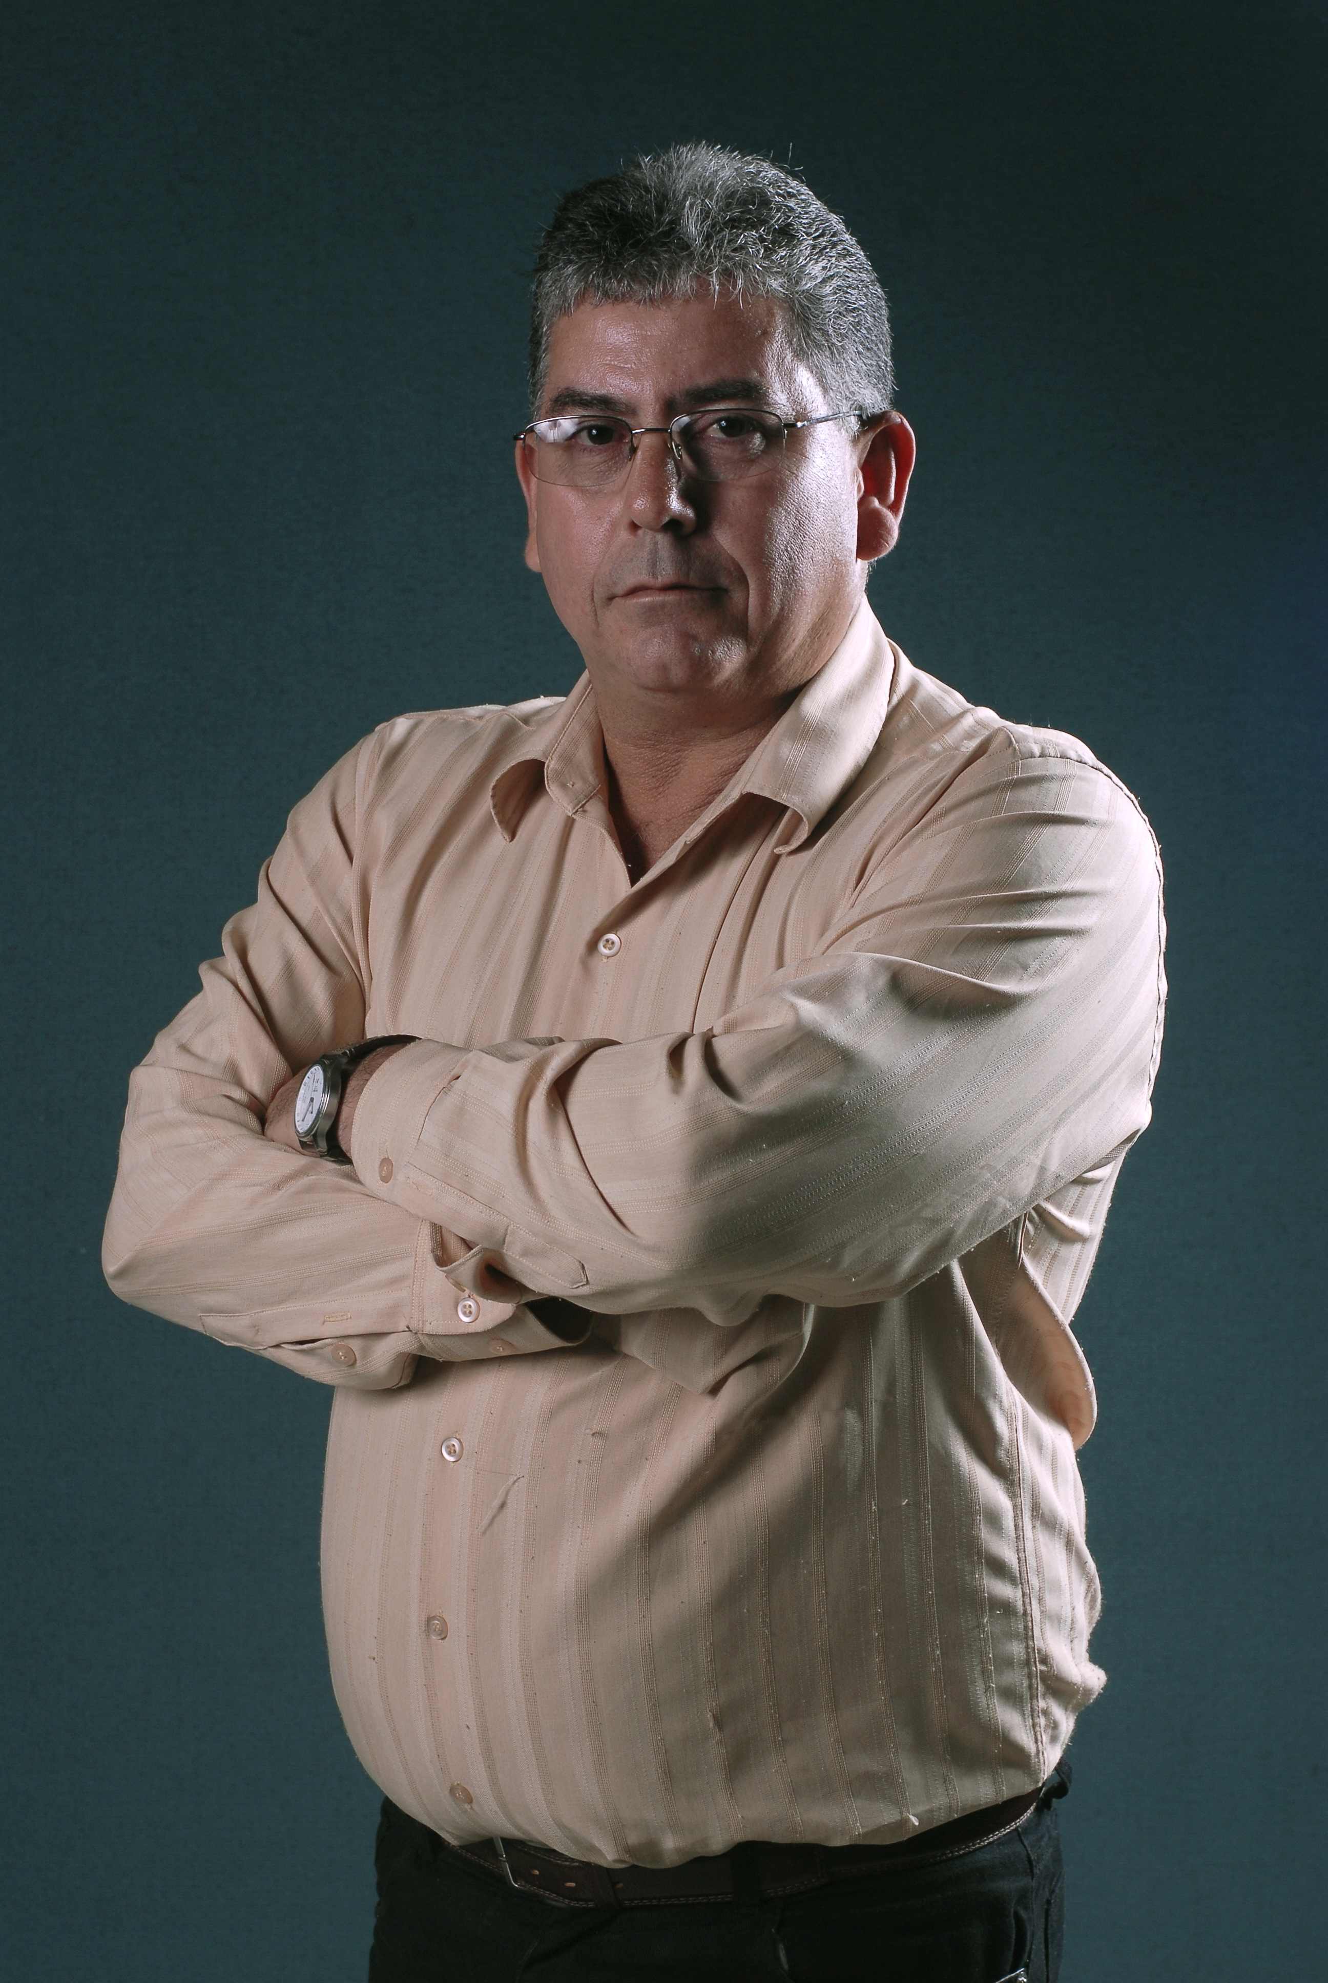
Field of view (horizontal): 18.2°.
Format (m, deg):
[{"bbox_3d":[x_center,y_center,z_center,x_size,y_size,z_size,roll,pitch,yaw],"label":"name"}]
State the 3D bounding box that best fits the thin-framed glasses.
[{"bbox_3d":[0.016,-0.256,1.952,0.142,0.041,0.140,0,11,18],"label":"thin-framed glasses"}]

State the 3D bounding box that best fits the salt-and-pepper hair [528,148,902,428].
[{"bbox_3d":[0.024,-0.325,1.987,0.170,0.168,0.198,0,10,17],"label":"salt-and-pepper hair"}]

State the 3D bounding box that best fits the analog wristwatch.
[{"bbox_3d":[-0.132,0.051,1.861,0.055,0.063,0.040,14,0,-21],"label":"analog wristwatch"}]

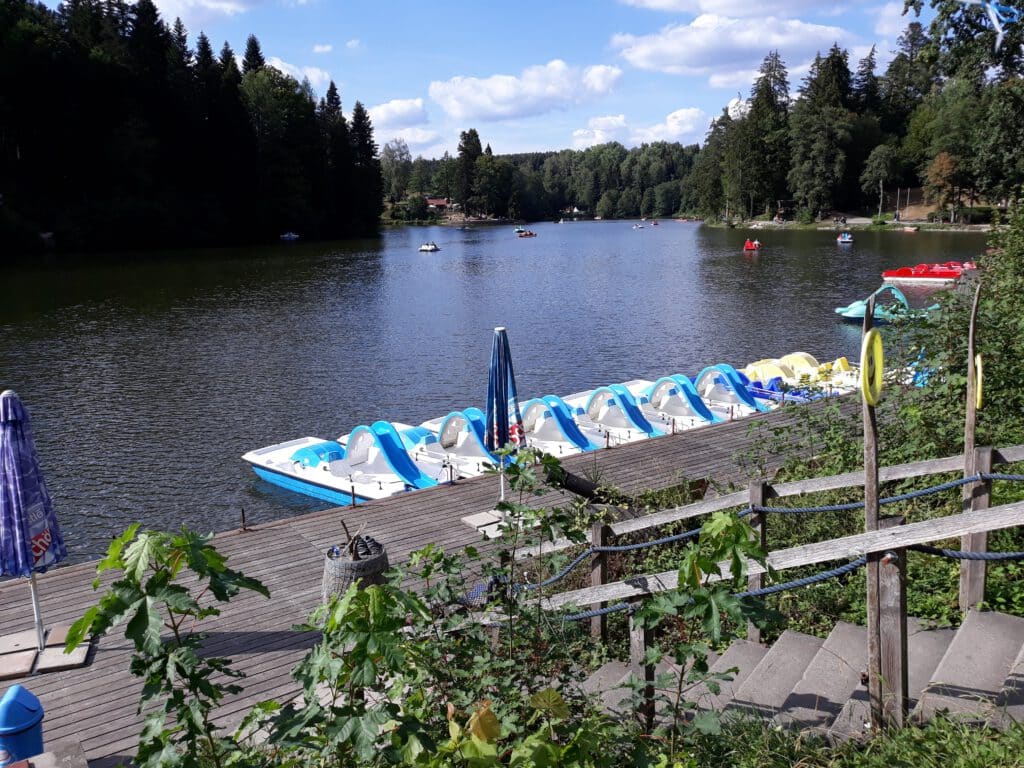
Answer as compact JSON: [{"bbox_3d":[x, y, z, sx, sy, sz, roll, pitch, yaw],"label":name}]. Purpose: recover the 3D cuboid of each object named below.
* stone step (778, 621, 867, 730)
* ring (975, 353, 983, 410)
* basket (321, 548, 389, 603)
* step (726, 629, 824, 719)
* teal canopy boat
[{"bbox_3d":[1.734,1.649,4.234,0.340,0.165,1.220,9,16,37],"label":"stone step"},{"bbox_3d":[2.376,-0.011,4.060,0.030,0.290,0.290,1,11,35],"label":"ring"},{"bbox_3d":[-1.656,2.084,8.548,0.690,0.660,0.690,0,12,0],"label":"basket"},{"bbox_3d":[1.483,1.767,4.460,0.340,0.165,1.220,9,16,37],"label":"step"},{"bbox_3d":[16.078,-3.483,34.328,3.950,1.530,1.600,4,13,18],"label":"teal canopy boat"}]

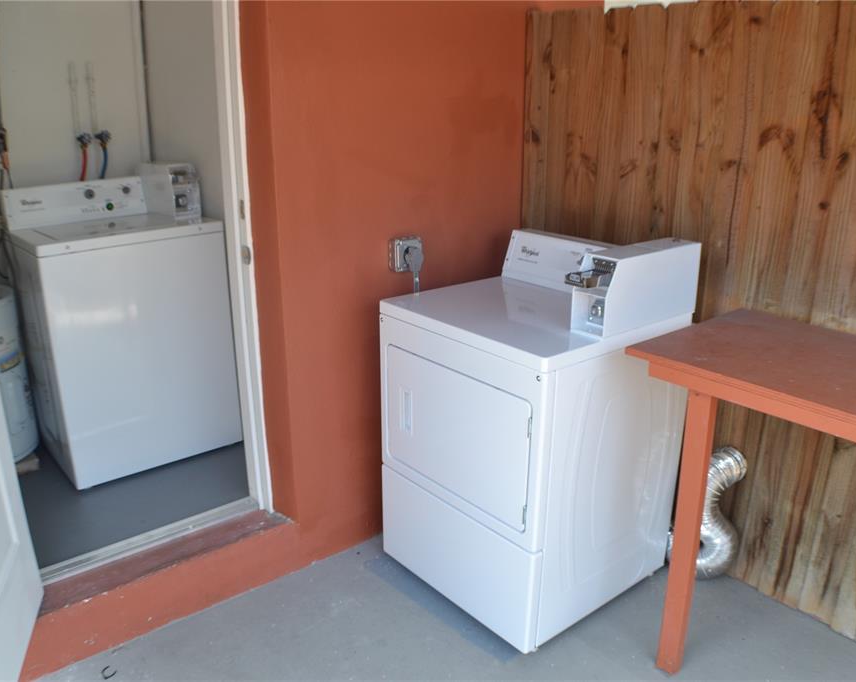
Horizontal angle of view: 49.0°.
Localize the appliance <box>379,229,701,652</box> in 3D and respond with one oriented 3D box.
[{"bbox_3d":[0.334,0.228,3.042,0.690,1.141,0.697,-16,26,-38],"label":"appliance"}]

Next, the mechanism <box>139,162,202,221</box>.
[{"bbox_3d":[-1.018,-0.610,3.668,0.110,0.200,0.340,-15,25,-35],"label":"mechanism"}]

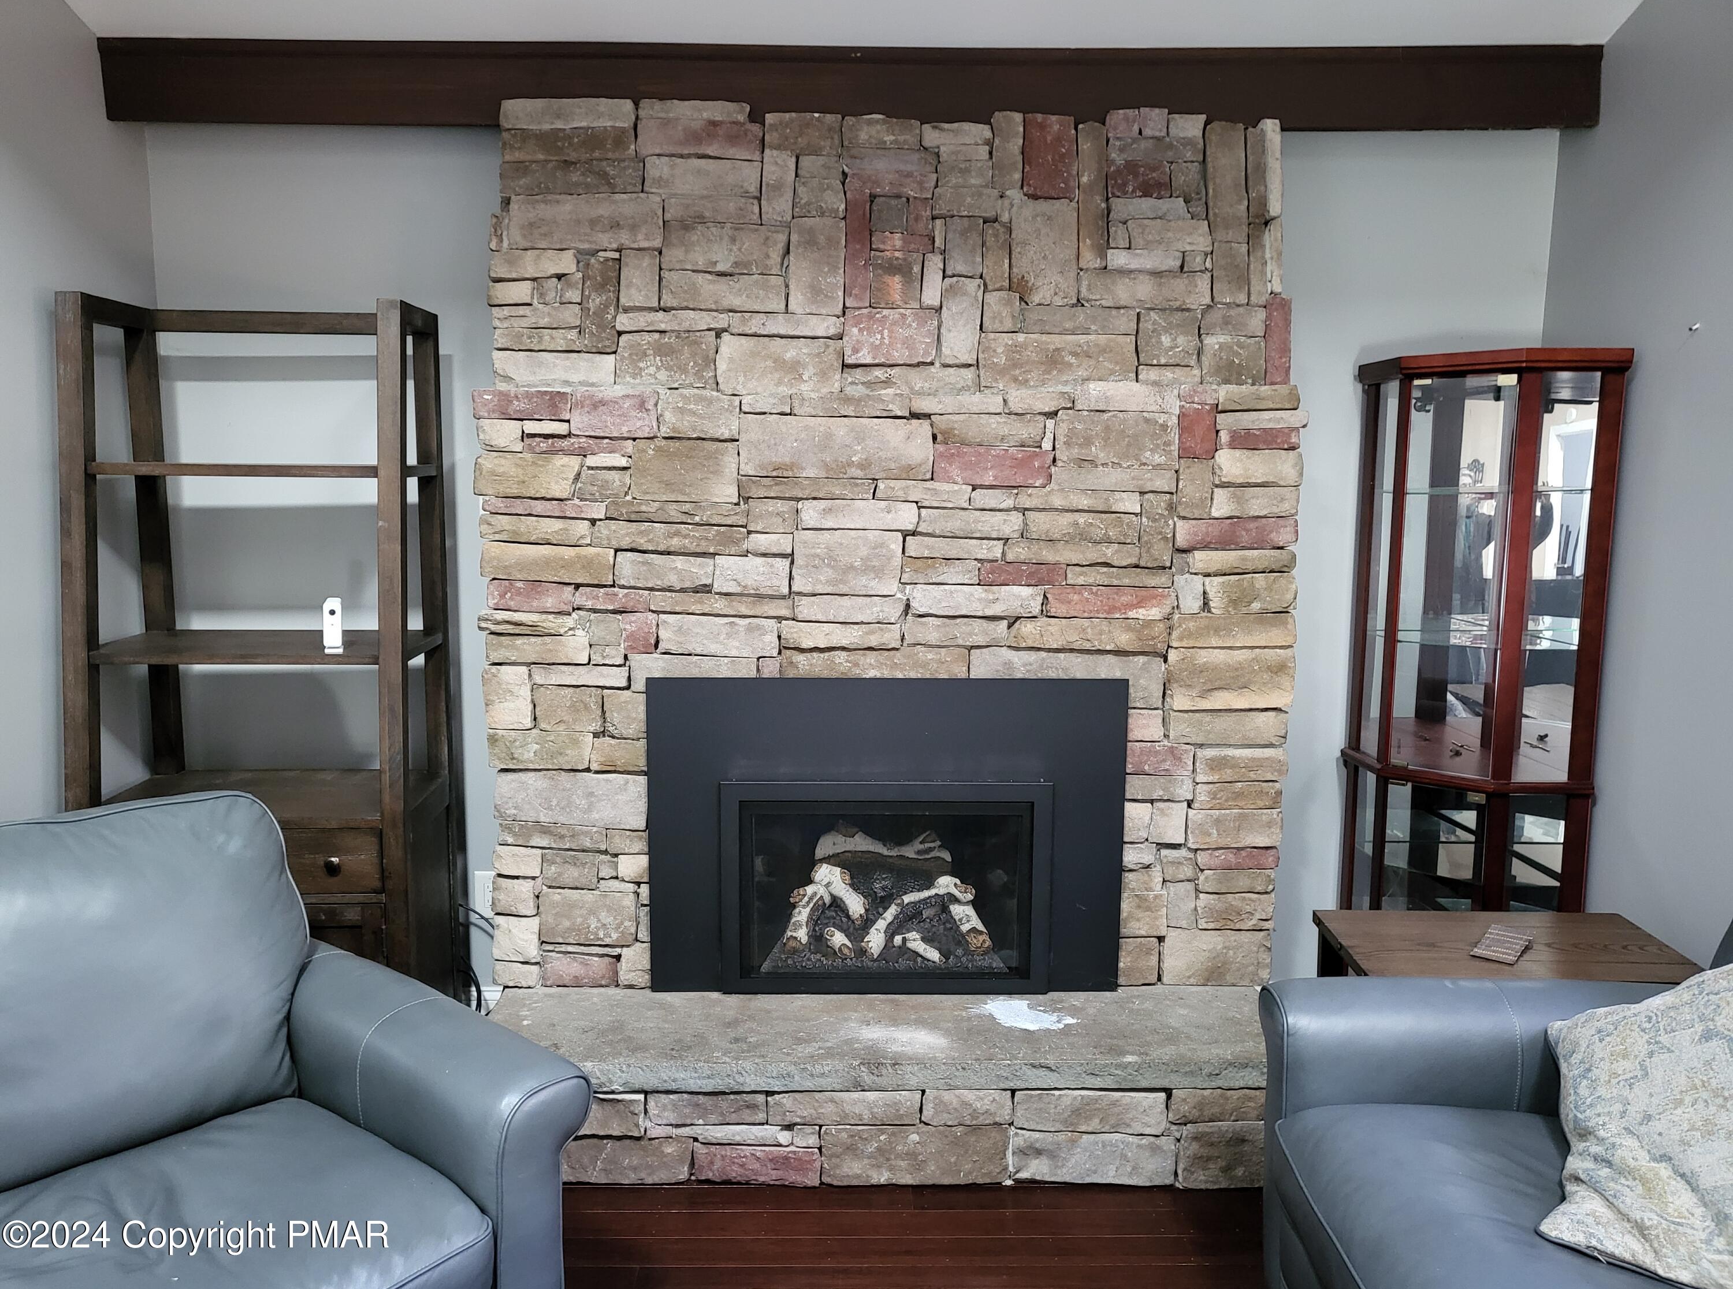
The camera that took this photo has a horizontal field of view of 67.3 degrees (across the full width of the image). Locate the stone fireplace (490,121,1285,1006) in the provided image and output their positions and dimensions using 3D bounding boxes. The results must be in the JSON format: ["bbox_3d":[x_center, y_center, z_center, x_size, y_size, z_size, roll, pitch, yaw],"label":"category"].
[{"bbox_3d":[0.043,-0.197,3.062,1.800,1.960,0.380,0,8,0],"label":"stone fireplace"}]

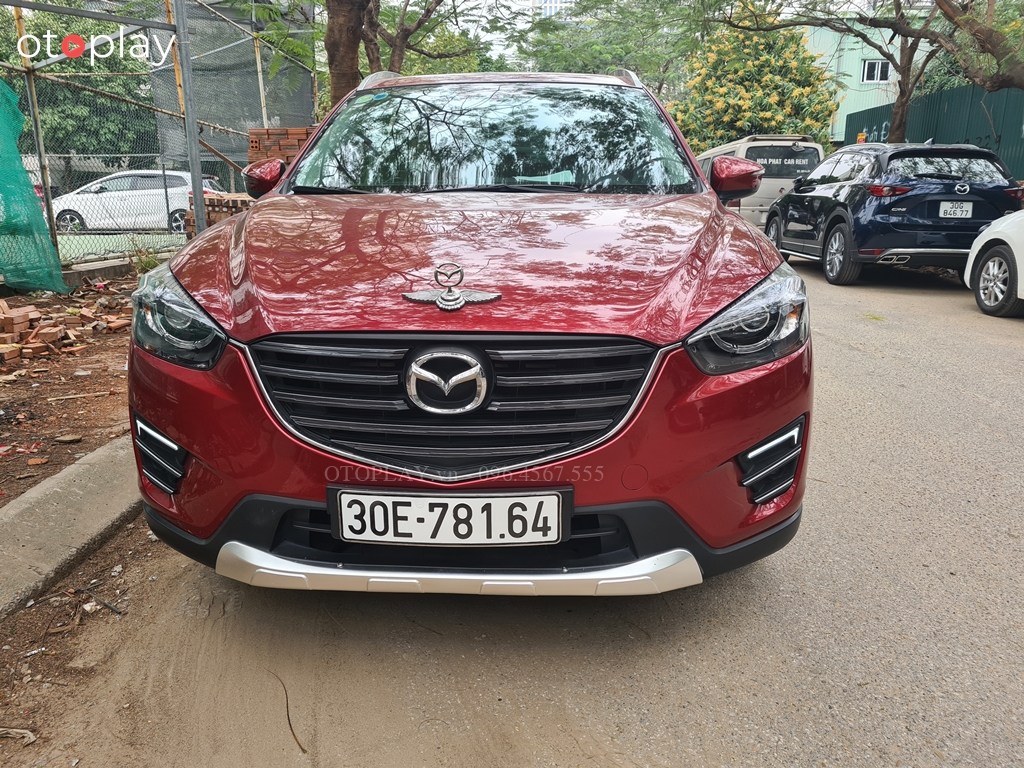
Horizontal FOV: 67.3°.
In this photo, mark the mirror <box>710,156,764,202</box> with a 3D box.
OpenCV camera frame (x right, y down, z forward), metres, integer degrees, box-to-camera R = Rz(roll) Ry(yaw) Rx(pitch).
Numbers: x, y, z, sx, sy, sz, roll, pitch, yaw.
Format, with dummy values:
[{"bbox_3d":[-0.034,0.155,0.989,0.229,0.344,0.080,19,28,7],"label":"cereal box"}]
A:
[{"bbox_3d":[0.874,-0.798,3.019,0.225,0.185,0.160,0,15,3],"label":"mirror"}]

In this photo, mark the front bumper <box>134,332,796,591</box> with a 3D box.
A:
[{"bbox_3d":[-0.119,0.147,1.840,1.790,0.630,0.510,1,15,3],"label":"front bumper"}]

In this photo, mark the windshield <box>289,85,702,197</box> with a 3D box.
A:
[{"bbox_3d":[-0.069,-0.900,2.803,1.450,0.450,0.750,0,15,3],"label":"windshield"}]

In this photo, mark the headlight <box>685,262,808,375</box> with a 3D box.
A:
[{"bbox_3d":[0.548,-0.159,1.844,0.330,0.225,0.370,0,15,3],"label":"headlight"}]

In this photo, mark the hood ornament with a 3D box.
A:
[{"bbox_3d":[-0.126,-0.221,1.728,0.226,0.100,0.085,0,15,3],"label":"hood ornament"}]

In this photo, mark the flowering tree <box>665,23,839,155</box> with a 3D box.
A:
[{"bbox_3d":[5.713,-6.347,19.015,4.400,4.800,4.200,0,15,0],"label":"flowering tree"}]

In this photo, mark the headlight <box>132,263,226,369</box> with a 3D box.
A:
[{"bbox_3d":[-0.790,-0.169,1.911,0.330,0.225,0.370,0,15,3],"label":"headlight"}]

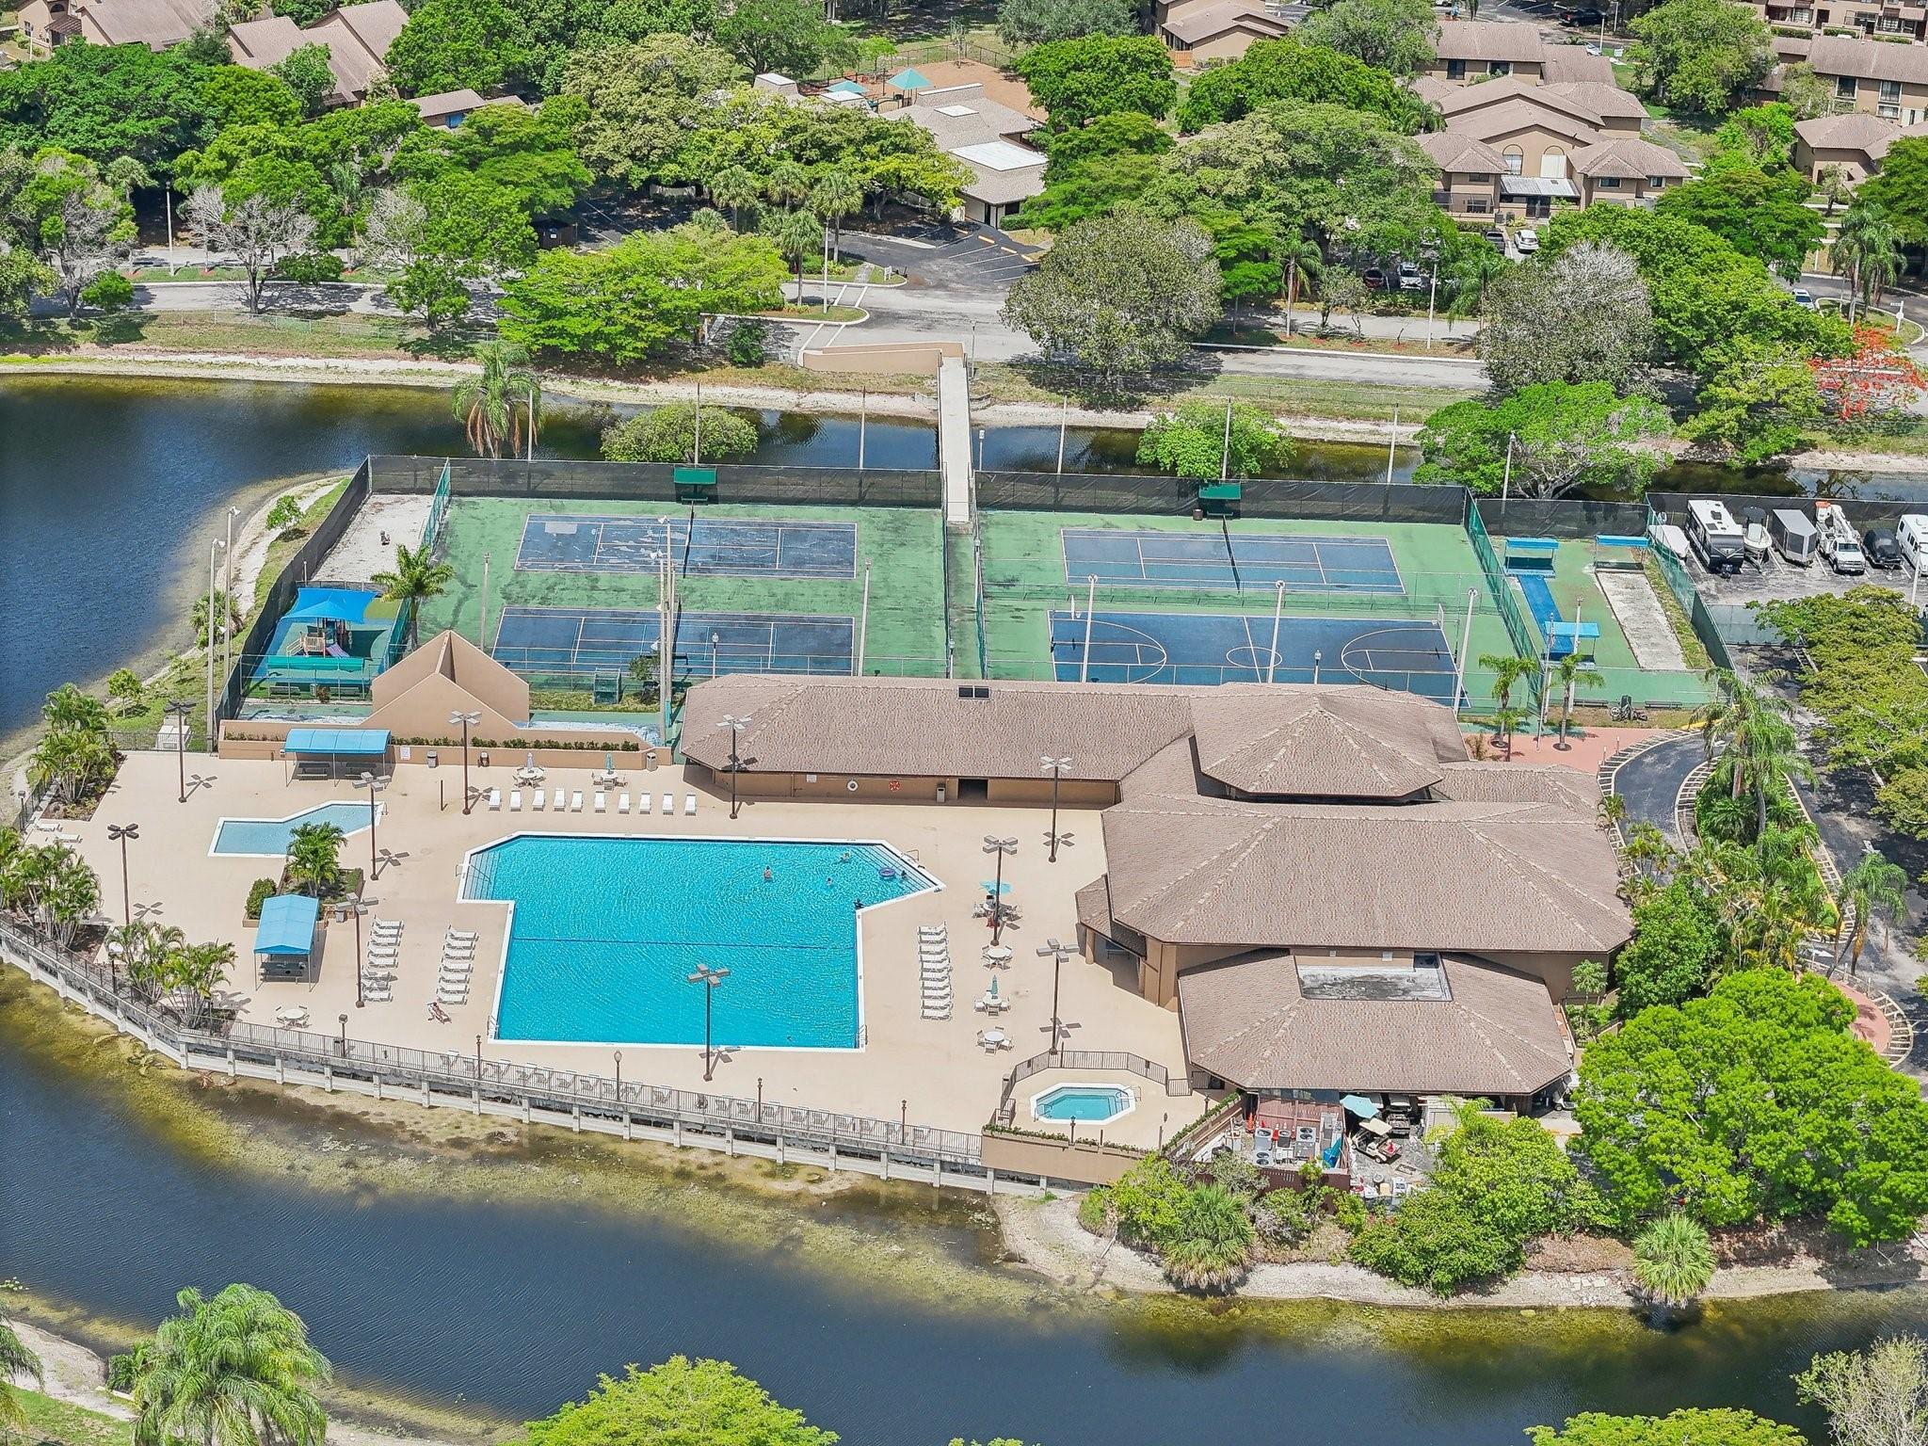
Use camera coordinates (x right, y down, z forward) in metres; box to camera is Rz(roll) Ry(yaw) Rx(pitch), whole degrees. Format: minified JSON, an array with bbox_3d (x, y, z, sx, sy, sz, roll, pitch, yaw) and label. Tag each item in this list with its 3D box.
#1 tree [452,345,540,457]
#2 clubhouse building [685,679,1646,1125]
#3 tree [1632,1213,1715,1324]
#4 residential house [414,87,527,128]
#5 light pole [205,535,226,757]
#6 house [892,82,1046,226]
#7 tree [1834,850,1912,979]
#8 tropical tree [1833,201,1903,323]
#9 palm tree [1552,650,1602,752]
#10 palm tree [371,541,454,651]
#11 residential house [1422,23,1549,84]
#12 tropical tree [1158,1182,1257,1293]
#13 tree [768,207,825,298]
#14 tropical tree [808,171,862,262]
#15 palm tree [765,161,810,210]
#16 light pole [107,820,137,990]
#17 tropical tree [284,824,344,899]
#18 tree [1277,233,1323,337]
[{"bbox_3d":[-34.231,-22.371,285.818,6.400,10.800,6.300,2,23,0],"label":"tree"},{"bbox_3d":[10.960,6.761,223.788,56.000,8.800,54.000,1,23,-2],"label":"clubhouse building"},{"bbox_3d":[34.371,26.175,188.887,4.000,4.700,4.000,2,23,0],"label":"tree"},{"bbox_3d":[-47.519,-57.934,374.426,12.000,6.200,9.000,-19,31,-41],"label":"residential house"},{"bbox_3d":[-45.897,-4.688,239.085,1.200,14.000,0.900,5,23,-1],"label":"light pole"},{"bbox_3d":[1.636,-54.768,372.278,23.000,5.800,31.500,-17,30,-38],"label":"house"},{"bbox_3d":[51.549,10.797,219.413,4.300,7.600,4.300,1,23,-2],"label":"tree"},{"bbox_3d":[78.262,-39.786,337.624,6.200,10.200,5.800,2,23,0],"label":"tropical tree"},{"bbox_3d":[39.021,-1.334,248.773,3.300,6.200,3.200,2,23,0],"label":"palm tree"},{"bbox_3d":[-35.808,-7.222,253.238,5.400,8.300,5.300,2,23,0],"label":"palm tree"},{"bbox_3d":[53.339,-69.354,408.939,14.000,7.700,13.000,0,23,-4],"label":"residential house"},{"bbox_3d":[11.915,24.657,190.424,4.600,5.100,4.600,1,23,-2],"label":"tropical tree"},{"bbox_3d":[-13.935,-39.406,330.904,4.100,8.300,4.100,2,23,0],"label":"tree"},{"bbox_3d":[-11.159,-44.099,341.810,4.600,8.600,4.500,2,23,0],"label":"tropical tree"},{"bbox_3d":[-15.542,-45.981,346.889,4.000,8.200,4.000,1,23,-2],"label":"palm tree"},{"bbox_3d":[-46.723,8.665,217.317,1.600,6.400,1.600,2,23,0],"label":"light pole"},{"bbox_3d":[-37.119,7.929,222.257,3.500,4.500,3.500,1,23,-2],"label":"tropical tree"},{"bbox_3d":[28.388,-36.835,328.160,4.000,9.000,4.000,1,23,-2],"label":"tree"}]

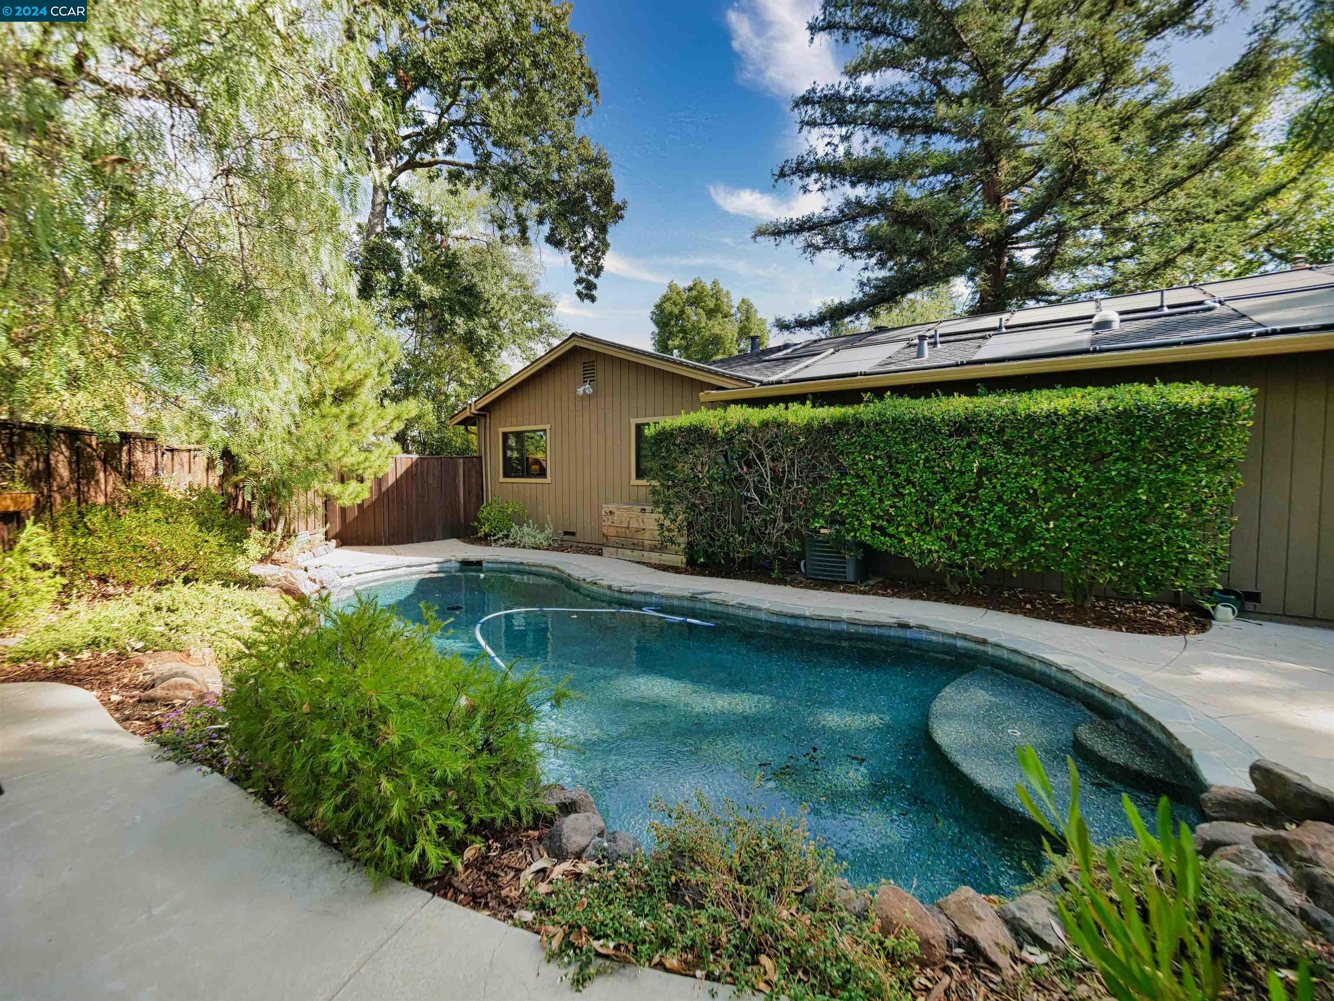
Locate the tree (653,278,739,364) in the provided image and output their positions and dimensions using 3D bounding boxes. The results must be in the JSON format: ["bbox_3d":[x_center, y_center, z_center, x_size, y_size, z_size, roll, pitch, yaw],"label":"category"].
[{"bbox_3d":[1.300,-5.133,24.746,4.300,10.400,4.300,0,3,0],"label":"tree"}]

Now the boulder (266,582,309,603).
[{"bbox_3d":[-4.250,1.052,6.071,0.450,0.270,0.380,0,3,0],"label":"boulder"}]

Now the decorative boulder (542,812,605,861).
[{"bbox_3d":[-0.365,1.319,2.139,0.240,0.165,0.220,0,3,0],"label":"decorative boulder"}]

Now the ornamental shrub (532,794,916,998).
[{"bbox_3d":[0.110,1.232,1.744,1.220,0.350,0.600,1,4,20],"label":"ornamental shrub"}]

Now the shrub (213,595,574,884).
[{"bbox_3d":[-1.080,0.905,2.286,1.380,0.930,1.120,2,4,30],"label":"shrub"}]

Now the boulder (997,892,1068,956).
[{"bbox_3d":[1.165,1.347,1.740,0.200,0.150,0.220,-2,4,-25],"label":"boulder"}]

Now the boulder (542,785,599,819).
[{"bbox_3d":[-0.410,1.314,2.309,0.260,0.160,0.220,0,3,0],"label":"boulder"}]

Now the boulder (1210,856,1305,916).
[{"bbox_3d":[2.090,1.341,1.940,0.210,0.140,0.270,0,3,0],"label":"boulder"}]

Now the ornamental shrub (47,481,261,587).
[{"bbox_3d":[-5.750,0.388,6.132,1.300,1.200,1.900,2,4,30],"label":"ornamental shrub"}]

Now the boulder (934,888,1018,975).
[{"bbox_3d":[0.945,1.326,1.679,0.200,0.200,0.260,-2,4,-25],"label":"boulder"}]

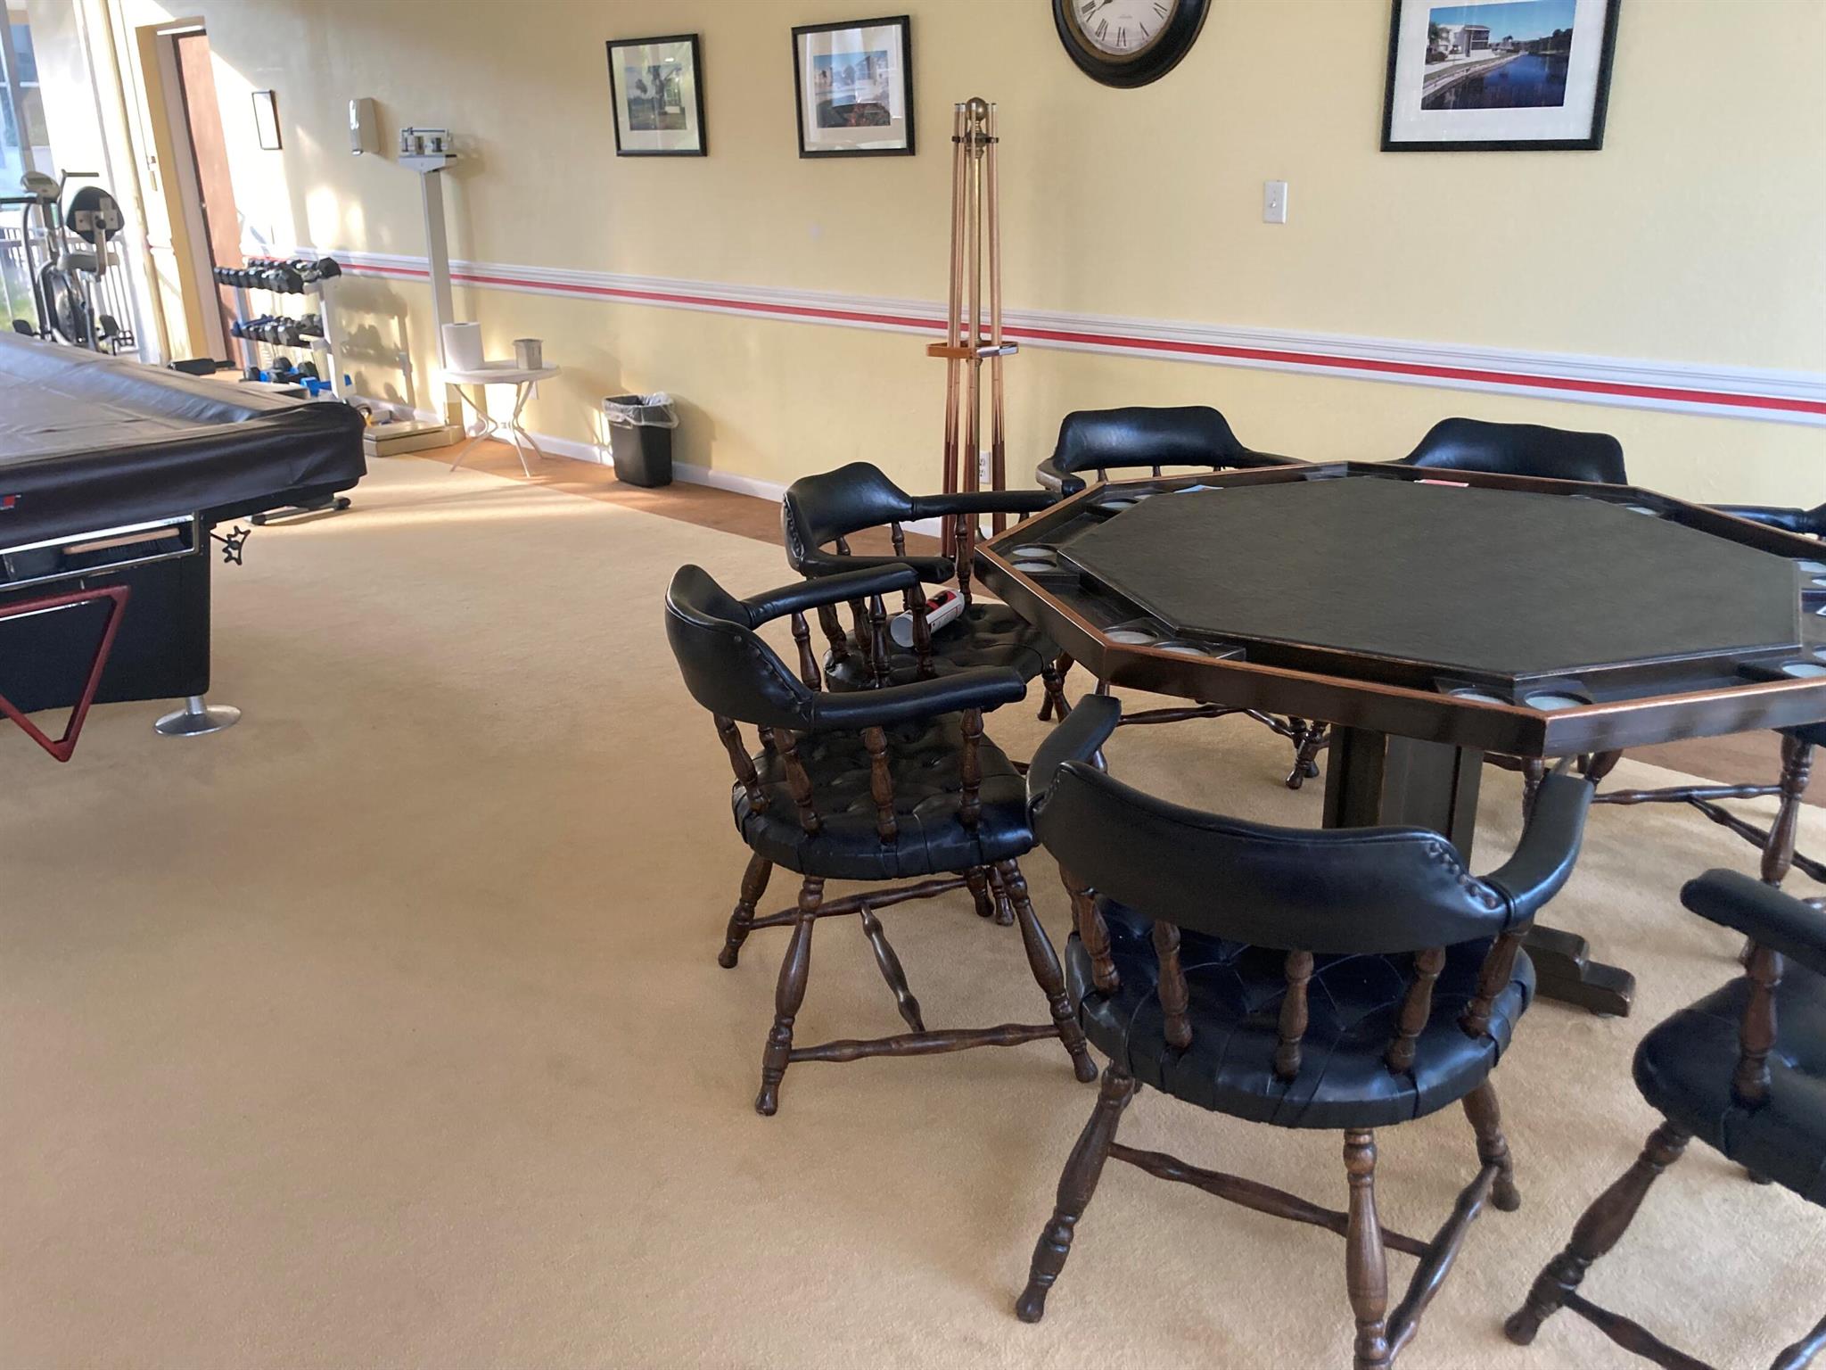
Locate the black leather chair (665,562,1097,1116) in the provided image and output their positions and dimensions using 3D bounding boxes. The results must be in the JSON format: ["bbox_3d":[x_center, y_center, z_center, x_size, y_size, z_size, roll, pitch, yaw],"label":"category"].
[{"bbox_3d":[-0.068,0.191,2.366,0.590,0.766,0.625,-6,21,-14],"label":"black leather chair"}]

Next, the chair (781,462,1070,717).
[{"bbox_3d":[0.041,-0.038,2.980,0.590,0.766,0.625,8,22,23],"label":"chair"}]

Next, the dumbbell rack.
[{"bbox_3d":[-3.435,-1.907,8.091,1.130,0.830,0.370,18,27,41],"label":"dumbbell rack"}]

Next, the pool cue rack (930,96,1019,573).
[{"bbox_3d":[0.207,-1.098,4.778,0.310,1.500,0.310,-1,20,0],"label":"pool cue rack"}]

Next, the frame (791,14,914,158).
[{"bbox_3d":[-0.210,-2.074,5.159,0.575,0.440,0.025,18,27,41],"label":"frame"}]

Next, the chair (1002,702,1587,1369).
[{"bbox_3d":[0.438,0.394,1.796,0.625,0.766,0.590,10,23,27],"label":"chair"}]

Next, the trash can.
[{"bbox_3d":[-1.167,-1.057,6.378,0.290,0.356,0.205,18,27,41],"label":"trash can"}]

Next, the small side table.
[{"bbox_3d":[-1.829,-1.188,6.626,0.520,0.450,0.520,-1,20,0],"label":"small side table"}]

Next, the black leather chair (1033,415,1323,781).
[{"bbox_3d":[0.595,-0.225,3.460,0.625,0.766,0.590,-5,21,-10],"label":"black leather chair"}]

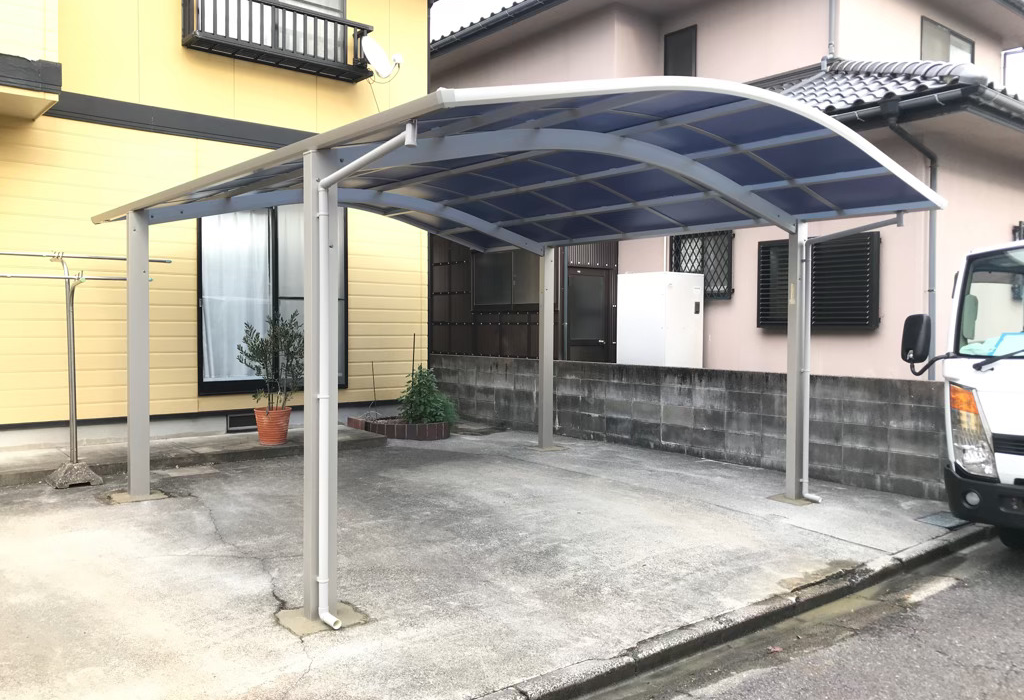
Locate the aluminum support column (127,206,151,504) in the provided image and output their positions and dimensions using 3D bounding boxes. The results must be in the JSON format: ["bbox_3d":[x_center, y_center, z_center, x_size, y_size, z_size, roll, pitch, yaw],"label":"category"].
[{"bbox_3d":[-2.804,0.032,6.222,0.132,2.134,0.083,-1,2,-39],"label":"aluminum support column"}]

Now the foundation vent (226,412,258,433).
[{"bbox_3d":[-2.839,0.786,8.888,0.450,0.195,0.080,-1,2,-40],"label":"foundation vent"}]

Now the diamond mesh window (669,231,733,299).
[{"bbox_3d":[2.187,-0.964,9.542,0.110,0.783,0.884,-1,2,-39],"label":"diamond mesh window"}]

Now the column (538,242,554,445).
[{"bbox_3d":[0.367,-0.022,8.851,0.132,2.150,0.083,-1,2,-39],"label":"column"}]

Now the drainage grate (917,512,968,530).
[{"bbox_3d":[3.111,1.226,5.930,0.420,0.030,0.280,-1,2,-39],"label":"drainage grate"}]

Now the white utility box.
[{"bbox_3d":[1.709,0.039,9.567,0.670,1.800,0.700,-1,2,-40],"label":"white utility box"}]

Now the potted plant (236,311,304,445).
[{"bbox_3d":[-2.388,0.274,8.295,0.700,1.346,0.640,-1,2,-40],"label":"potted plant"}]

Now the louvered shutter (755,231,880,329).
[{"bbox_3d":[3.113,-0.685,8.521,0.130,0.927,1.276,-1,2,-40],"label":"louvered shutter"}]

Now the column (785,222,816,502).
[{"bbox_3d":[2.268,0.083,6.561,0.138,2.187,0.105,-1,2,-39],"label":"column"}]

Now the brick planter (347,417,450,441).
[{"bbox_3d":[-1.232,0.919,9.729,0.900,0.190,1.030,-1,2,-39],"label":"brick planter"}]

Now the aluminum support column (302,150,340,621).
[{"bbox_3d":[-0.961,0.187,4.160,0.140,2.318,0.092,-1,2,-40],"label":"aluminum support column"}]

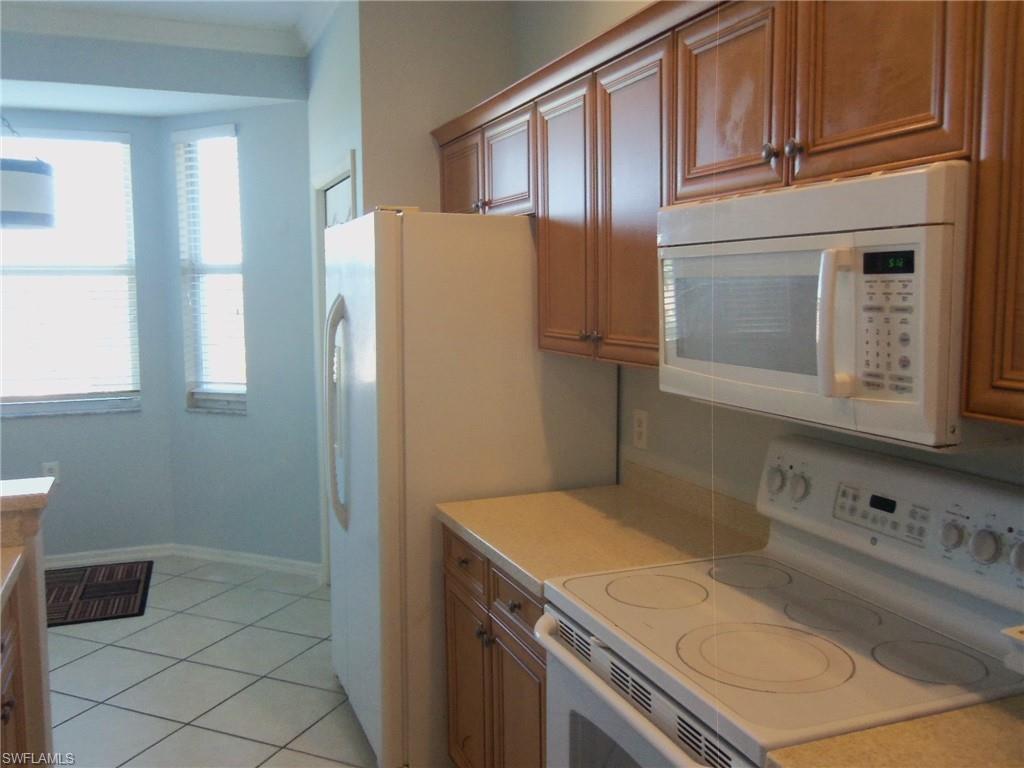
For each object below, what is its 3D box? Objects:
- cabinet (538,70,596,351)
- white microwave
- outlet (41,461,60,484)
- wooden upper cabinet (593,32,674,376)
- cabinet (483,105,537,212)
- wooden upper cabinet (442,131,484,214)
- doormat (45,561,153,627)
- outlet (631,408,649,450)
[{"bbox_3d":[0.304,-0.479,2.499,0.330,0.766,0.370,-2,7,-23],"label":"cabinet"},{"bbox_3d":[0.640,-0.162,1.645,0.403,0.419,0.760,-2,7,-23],"label":"white microwave"},{"bbox_3d":[-2.587,0.496,4.645,0.078,0.122,0.012,-2,7,-19],"label":"outlet"},{"bbox_3d":[0.448,-0.442,2.163,0.330,0.766,0.365,-2,7,-23],"label":"wooden upper cabinet"},{"bbox_3d":[0.138,-0.736,2.867,0.330,0.344,0.475,-2,7,-23],"label":"cabinet"},{"bbox_3d":[-0.052,-0.790,3.307,0.330,0.349,0.480,-2,7,-23],"label":"wooden upper cabinet"},{"bbox_3d":[-2.219,1.082,4.311,0.610,0.010,0.880,-2,7,-20],"label":"doormat"},{"bbox_3d":[0.418,0.149,2.705,0.010,0.122,0.078,-2,7,-23],"label":"outlet"}]

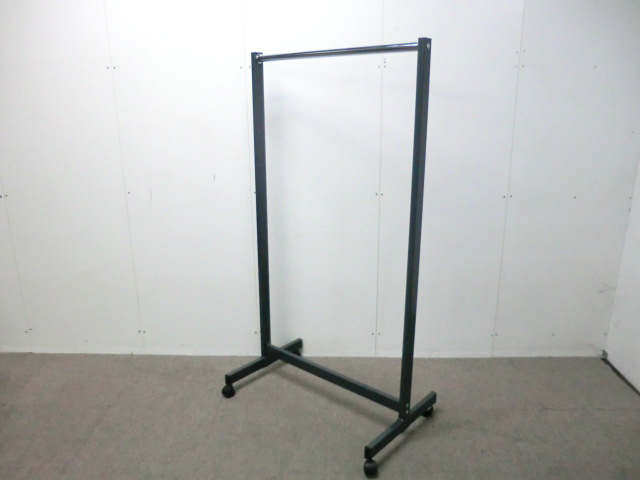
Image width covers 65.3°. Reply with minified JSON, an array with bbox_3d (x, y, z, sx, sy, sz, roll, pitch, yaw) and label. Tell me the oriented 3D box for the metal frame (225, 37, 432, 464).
[{"bbox_3d":[0.040,0.021,2.223,0.896,1.650,0.538,13,19,39],"label":"metal frame"}]

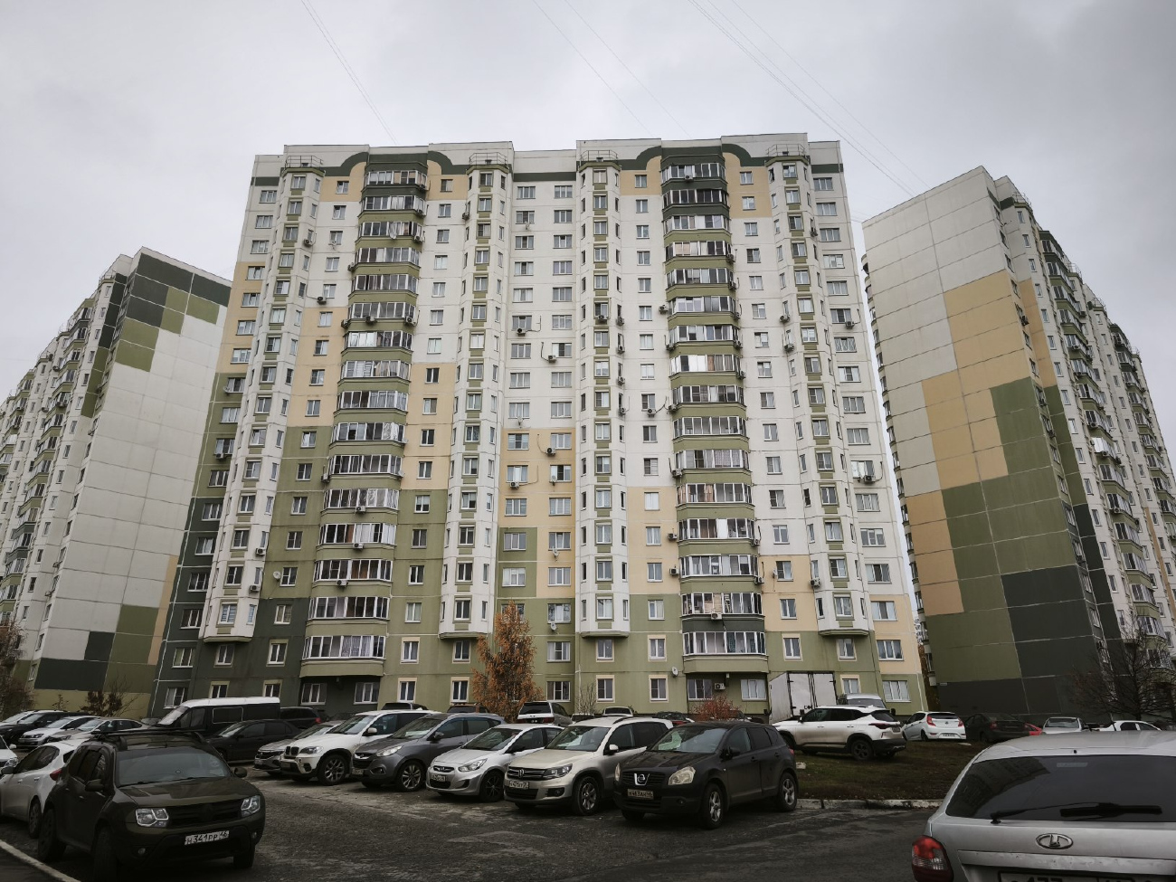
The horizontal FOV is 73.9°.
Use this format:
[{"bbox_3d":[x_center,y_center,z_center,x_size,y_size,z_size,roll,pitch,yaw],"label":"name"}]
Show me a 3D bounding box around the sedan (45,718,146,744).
[{"bbox_3d":[-22.500,13.700,36.400,1.740,1.470,4.500,-14,-23,35],"label":"sedan"}]

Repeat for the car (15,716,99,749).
[{"bbox_3d":[-24.600,14.050,37.550,1.710,1.470,4.400,-14,-23,35],"label":"car"}]

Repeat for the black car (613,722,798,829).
[{"bbox_3d":[2.247,5.978,14.269,1.783,1.615,4.315,-16,-24,37],"label":"black car"}]

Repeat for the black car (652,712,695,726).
[{"bbox_3d":[4.114,13.965,37.984,1.700,1.440,4.300,-1,-19,3],"label":"black car"}]

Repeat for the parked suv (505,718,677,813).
[{"bbox_3d":[0.230,6.526,15.979,1.810,1.690,4.430,-16,-25,39],"label":"parked suv"}]

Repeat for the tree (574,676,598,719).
[{"bbox_3d":[-0.159,18.190,54.000,1.700,3.400,1.600,0,-21,0],"label":"tree"}]

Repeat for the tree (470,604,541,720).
[{"bbox_3d":[-5.070,14.138,48.682,4.384,7.893,4.384,0,-21,0],"label":"tree"}]

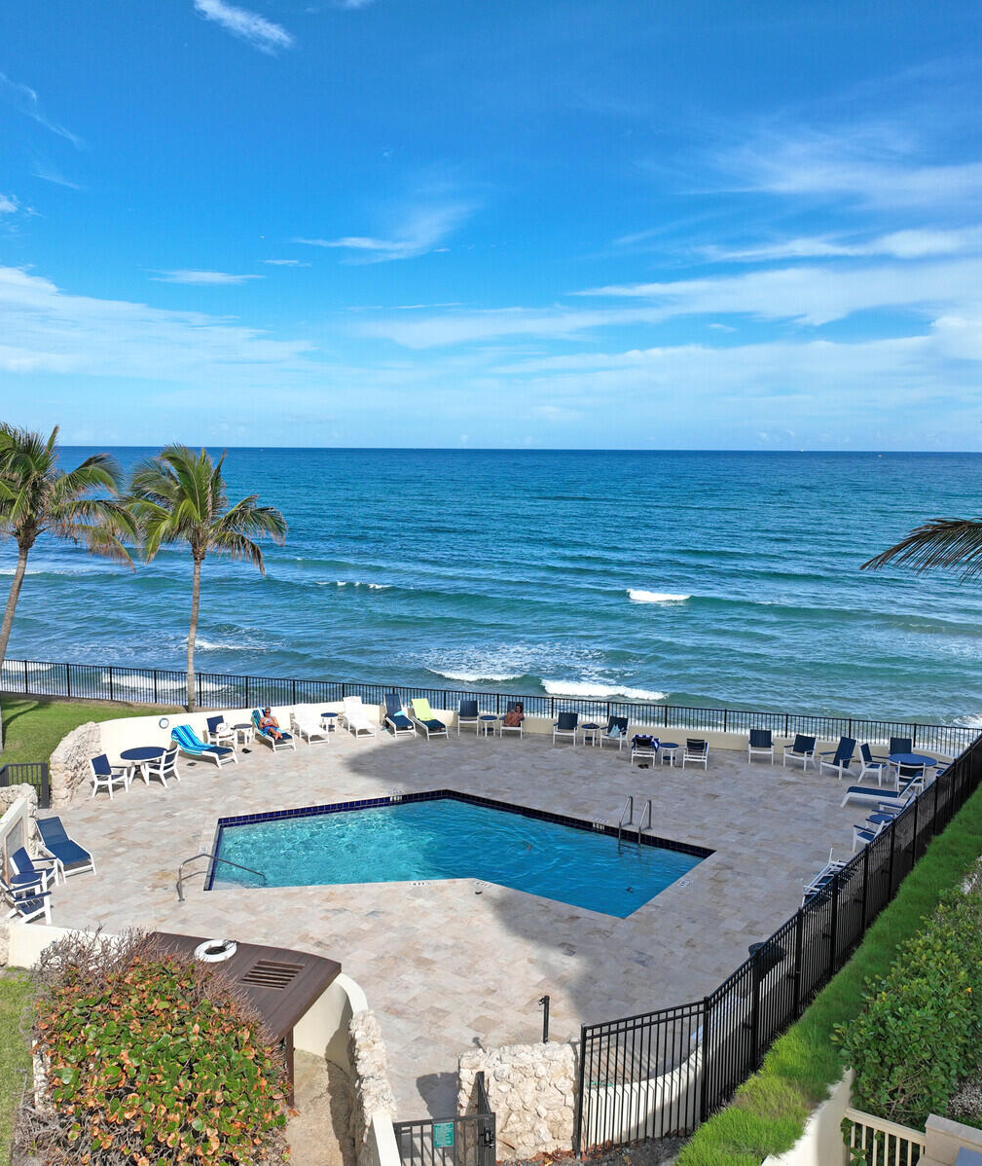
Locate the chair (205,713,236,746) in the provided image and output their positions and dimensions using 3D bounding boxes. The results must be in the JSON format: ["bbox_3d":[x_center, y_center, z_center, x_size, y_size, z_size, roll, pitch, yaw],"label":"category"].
[{"bbox_3d":[-7.753,4.385,31.034,0.645,0.933,0.615,7,10,44],"label":"chair"}]

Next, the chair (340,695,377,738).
[{"bbox_3d":[-4.074,4.155,33.446,0.632,0.836,1.742,-2,8,-21],"label":"chair"}]

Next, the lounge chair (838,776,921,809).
[{"bbox_3d":[9.601,5.083,26.439,1.820,0.900,0.650,3,8,23],"label":"lounge chair"}]

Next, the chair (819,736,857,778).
[{"bbox_3d":[9.750,4.913,30.123,0.850,0.950,0.680,-5,9,-37],"label":"chair"}]

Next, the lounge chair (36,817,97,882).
[{"bbox_3d":[-8.875,5.518,22.434,0.608,0.808,1.710,-6,10,-42],"label":"lounge chair"}]

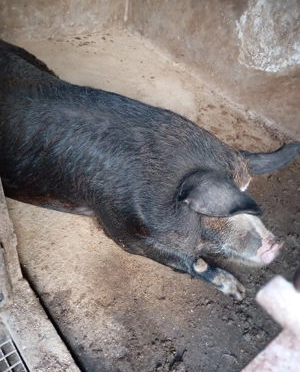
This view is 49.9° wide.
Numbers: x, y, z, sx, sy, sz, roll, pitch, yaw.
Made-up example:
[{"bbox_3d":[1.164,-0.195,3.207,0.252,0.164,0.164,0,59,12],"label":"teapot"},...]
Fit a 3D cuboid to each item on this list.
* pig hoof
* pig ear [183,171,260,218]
[{"bbox_3d":[0.296,0.363,1.170,0.063,0.052,0.100,-32,55,-32],"label":"pig hoof"},{"bbox_3d":[0.244,0.031,1.100,0.250,0.080,0.140,13,49,7],"label":"pig ear"}]

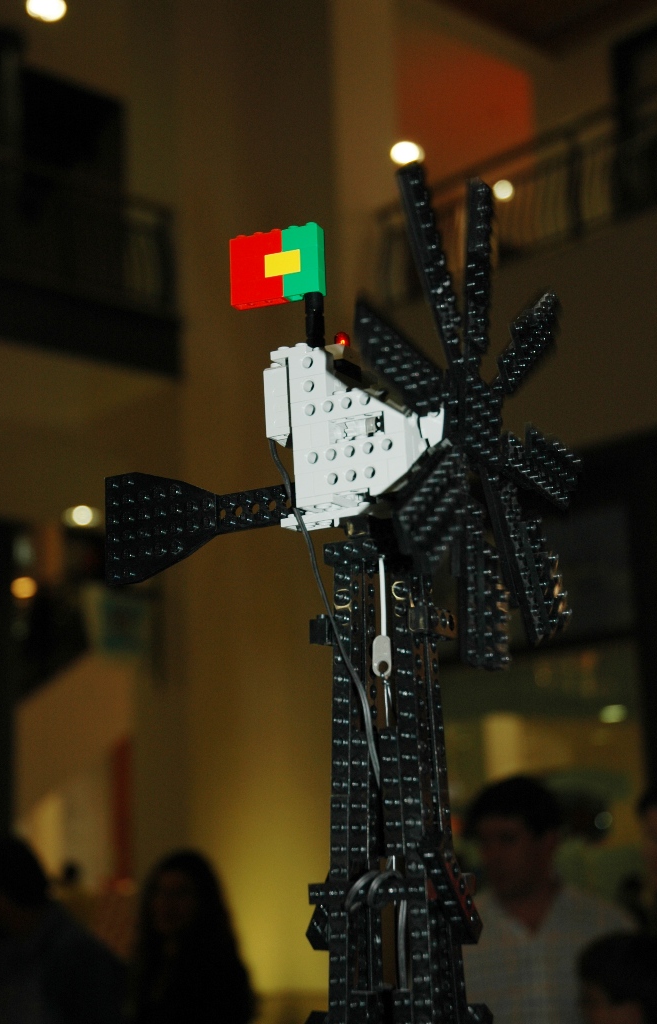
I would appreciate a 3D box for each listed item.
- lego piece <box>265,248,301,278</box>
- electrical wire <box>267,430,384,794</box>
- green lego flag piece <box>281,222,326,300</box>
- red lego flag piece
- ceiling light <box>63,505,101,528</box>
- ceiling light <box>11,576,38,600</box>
[{"bbox_3d":[-0.018,-0.103,0.718,0.016,0.010,0.008,-6,-12,22],"label":"lego piece"},{"bbox_3d":[-0.006,0.036,0.668,0.048,0.144,0.022,-8,-13,27],"label":"electrical wire"},{"bbox_3d":[-0.010,-0.105,0.715,0.016,0.030,0.008,-6,-12,22],"label":"green lego flag piece"},{"bbox_3d":[-0.029,-0.103,0.723,0.024,0.030,0.008,-6,-12,22],"label":"red lego flag piece"},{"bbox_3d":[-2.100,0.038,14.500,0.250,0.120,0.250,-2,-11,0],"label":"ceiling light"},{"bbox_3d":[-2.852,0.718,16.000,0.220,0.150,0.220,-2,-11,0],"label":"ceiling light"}]

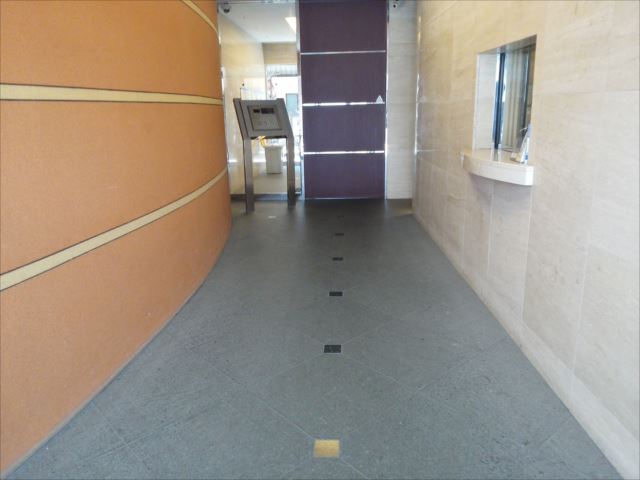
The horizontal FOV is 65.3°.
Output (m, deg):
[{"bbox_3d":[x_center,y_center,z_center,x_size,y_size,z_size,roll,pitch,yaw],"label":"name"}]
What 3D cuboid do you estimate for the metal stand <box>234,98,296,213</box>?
[{"bbox_3d":[-0.713,-1.117,6.566,0.750,1.420,0.290,-11,18,-33],"label":"metal stand"}]

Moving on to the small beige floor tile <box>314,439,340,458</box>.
[{"bbox_3d":[0.030,0.853,2.031,0.101,0.012,0.103,0,15,3],"label":"small beige floor tile"}]

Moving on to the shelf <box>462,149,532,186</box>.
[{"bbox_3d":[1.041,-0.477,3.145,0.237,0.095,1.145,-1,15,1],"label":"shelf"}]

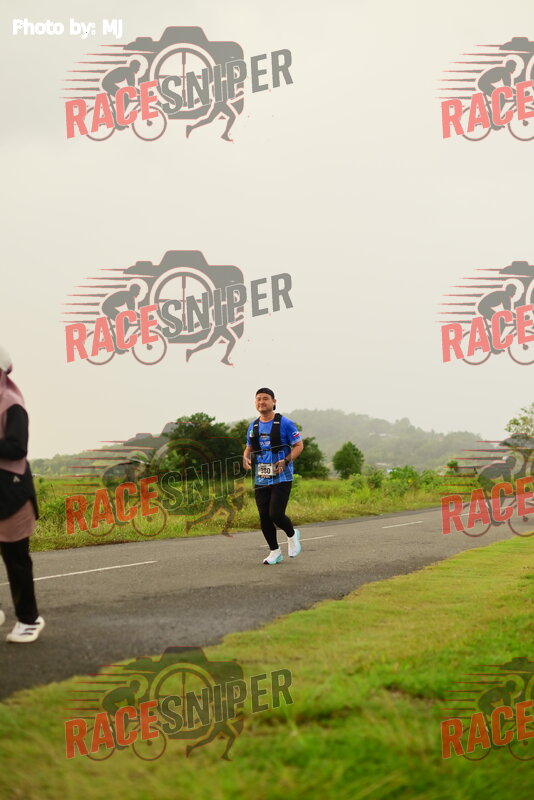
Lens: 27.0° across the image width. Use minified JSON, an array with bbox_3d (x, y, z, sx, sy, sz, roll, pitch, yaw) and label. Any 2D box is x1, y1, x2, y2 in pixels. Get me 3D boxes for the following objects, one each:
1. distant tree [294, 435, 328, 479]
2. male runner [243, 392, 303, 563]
[{"bbox_3d":[3.440,4.590,88.000,2.850,3.480,2.850,0,-4,0],"label":"distant tree"},{"bbox_3d":[0.061,0.723,10.500,0.550,1.660,0.500,-2,-4,25],"label":"male runner"}]

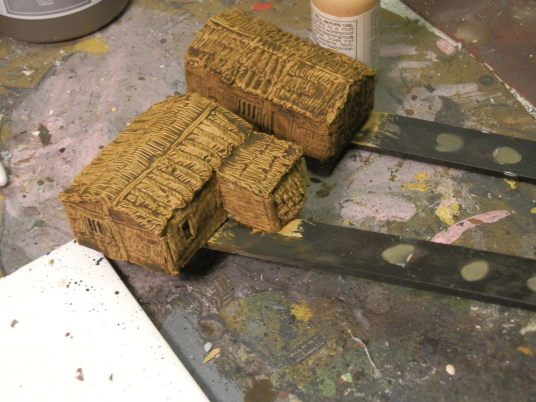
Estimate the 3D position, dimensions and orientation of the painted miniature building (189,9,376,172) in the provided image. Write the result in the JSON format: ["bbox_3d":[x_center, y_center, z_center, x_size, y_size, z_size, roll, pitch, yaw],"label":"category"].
[{"bbox_3d":[0.005,-0.044,0.339,0.061,0.028,0.030,28,60,24],"label":"painted miniature building"}]

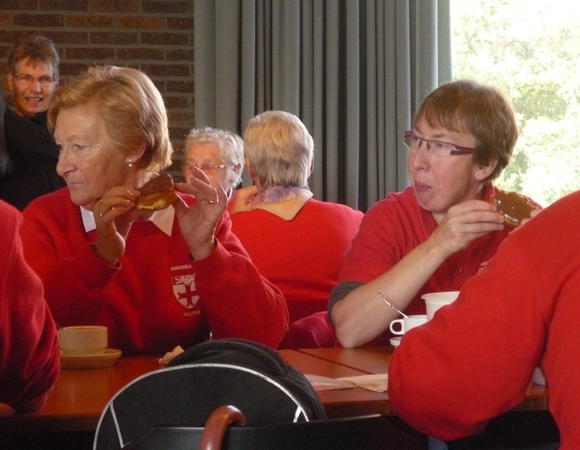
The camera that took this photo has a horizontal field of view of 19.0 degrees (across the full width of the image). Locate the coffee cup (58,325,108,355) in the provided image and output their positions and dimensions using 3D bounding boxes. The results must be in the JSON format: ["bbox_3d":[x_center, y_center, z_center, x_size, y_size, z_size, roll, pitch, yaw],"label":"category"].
[{"bbox_3d":[-0.342,0.200,2.850,0.090,0.058,0.084,0,1,0],"label":"coffee cup"}]

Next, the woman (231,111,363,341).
[{"bbox_3d":[-0.060,0.325,4.450,0.500,1.200,0.680,0,1,-18],"label":"woman"}]

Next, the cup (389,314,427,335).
[{"bbox_3d":[0.233,0.191,3.070,0.105,0.058,0.083,0,1,0],"label":"cup"}]

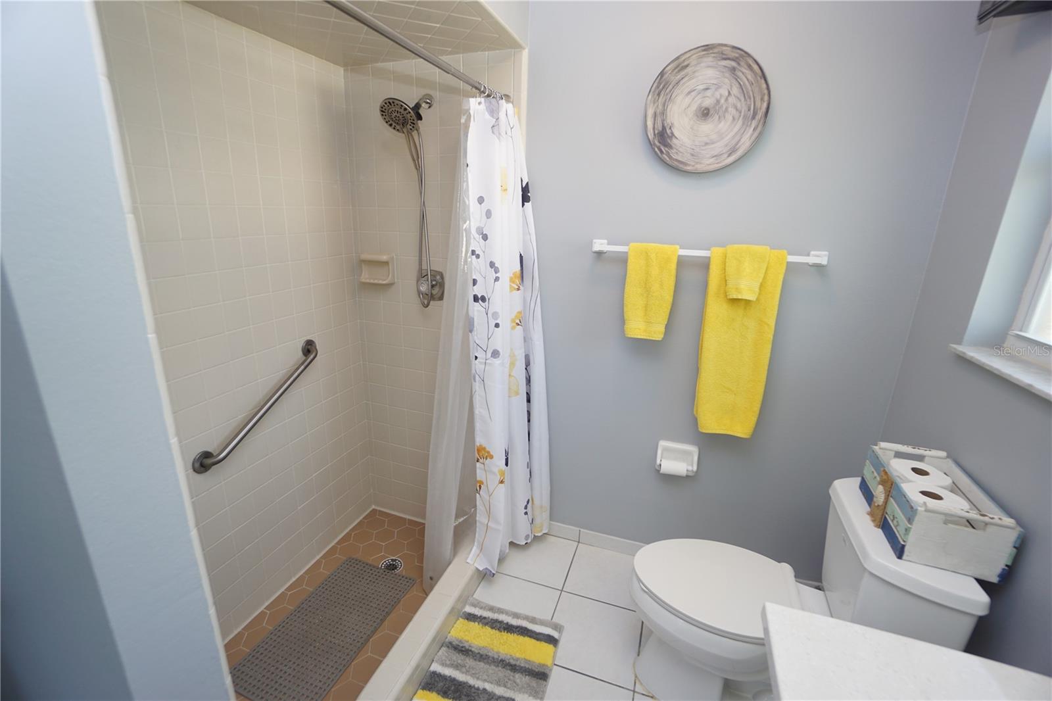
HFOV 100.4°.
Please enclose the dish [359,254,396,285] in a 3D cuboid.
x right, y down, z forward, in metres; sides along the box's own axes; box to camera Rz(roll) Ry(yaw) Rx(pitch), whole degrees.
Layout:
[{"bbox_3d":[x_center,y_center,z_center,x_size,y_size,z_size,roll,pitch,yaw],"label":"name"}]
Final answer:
[{"bbox_3d":[-0.704,-0.388,2.075,0.160,0.135,0.072,7,16,18],"label":"dish"}]

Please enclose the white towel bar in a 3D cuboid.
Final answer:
[{"bbox_3d":[0.634,-0.357,1.588,0.795,0.052,0.070,7,16,18],"label":"white towel bar"}]

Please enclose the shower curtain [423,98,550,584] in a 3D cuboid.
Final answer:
[{"bbox_3d":[-0.127,0.013,1.697,0.380,1.850,0.500,7,16,18],"label":"shower curtain"}]

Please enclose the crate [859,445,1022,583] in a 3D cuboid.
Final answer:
[{"bbox_3d":[0.996,0.381,1.090,0.178,0.142,0.316,8,17,22],"label":"crate"}]

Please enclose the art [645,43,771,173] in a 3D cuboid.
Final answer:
[{"bbox_3d":[0.607,-0.813,1.490,0.393,0.393,0.040,7,16,18],"label":"art"}]

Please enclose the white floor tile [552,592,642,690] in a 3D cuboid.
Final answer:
[{"bbox_3d":[0.252,1.059,1.624,0.325,0.010,0.322,7,16,18],"label":"white floor tile"}]

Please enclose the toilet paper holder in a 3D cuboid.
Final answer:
[{"bbox_3d":[0.624,0.445,1.810,0.153,0.122,0.065,7,16,18],"label":"toilet paper holder"}]

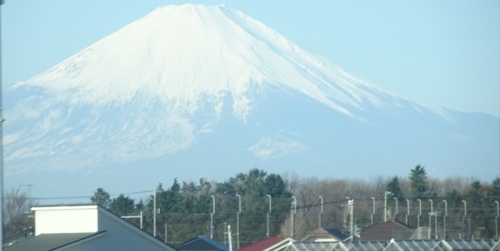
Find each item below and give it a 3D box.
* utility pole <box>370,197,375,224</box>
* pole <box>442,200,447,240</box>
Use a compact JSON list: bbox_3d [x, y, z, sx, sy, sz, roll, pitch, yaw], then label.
[{"bbox_3d":[10.597,12.338,439.759,0.360,12.500,0.300,0,-2,0],"label":"utility pole"},{"bbox_3d":[16.776,12.506,439.766,0.360,12.150,0.300,0,-2,0],"label":"pole"}]

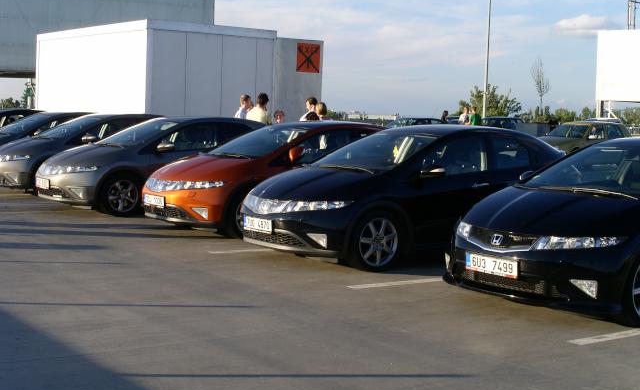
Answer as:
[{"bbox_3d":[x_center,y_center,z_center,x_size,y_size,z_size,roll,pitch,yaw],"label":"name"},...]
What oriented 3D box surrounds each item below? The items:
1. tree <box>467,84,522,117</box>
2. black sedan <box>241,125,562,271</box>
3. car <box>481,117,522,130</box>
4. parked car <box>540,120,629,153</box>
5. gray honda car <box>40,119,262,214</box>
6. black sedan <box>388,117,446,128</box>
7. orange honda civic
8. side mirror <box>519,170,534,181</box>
[{"bbox_3d":[11.880,-5.581,70.159,4.200,4.202,4.200,-2,5,-37],"label":"tree"},{"bbox_3d":[1.076,-0.055,11.319,4.250,1.460,1.790,-2,5,-36],"label":"black sedan"},{"bbox_3d":[7.771,-2.754,46.507,4.200,1.540,1.750,-2,6,-39],"label":"car"},{"bbox_3d":[9.009,-1.768,35.077,4.400,1.550,1.780,-2,6,-39],"label":"parked car"},{"bbox_3d":[-2.233,-0.506,15.649,4.250,1.450,1.790,-2,6,-36],"label":"gray honda car"},{"bbox_3d":[4.134,-2.847,45.019,4.500,1.450,1.760,-2,6,-40],"label":"black sedan"},{"bbox_3d":[-0.357,-0.276,13.655,4.250,1.460,1.790,-2,6,-38],"label":"orange honda civic"},{"bbox_3d":[1.915,-0.174,9.316,0.140,0.150,0.220,-2,6,-38],"label":"side mirror"}]

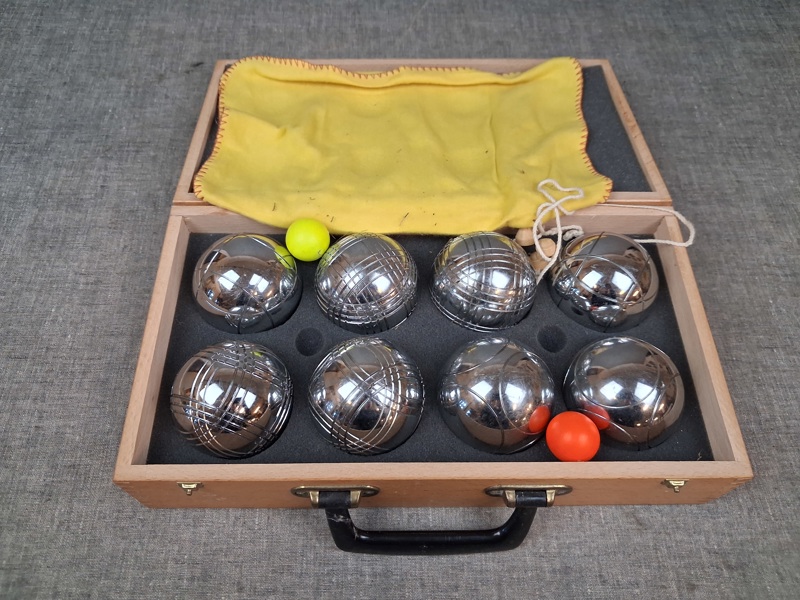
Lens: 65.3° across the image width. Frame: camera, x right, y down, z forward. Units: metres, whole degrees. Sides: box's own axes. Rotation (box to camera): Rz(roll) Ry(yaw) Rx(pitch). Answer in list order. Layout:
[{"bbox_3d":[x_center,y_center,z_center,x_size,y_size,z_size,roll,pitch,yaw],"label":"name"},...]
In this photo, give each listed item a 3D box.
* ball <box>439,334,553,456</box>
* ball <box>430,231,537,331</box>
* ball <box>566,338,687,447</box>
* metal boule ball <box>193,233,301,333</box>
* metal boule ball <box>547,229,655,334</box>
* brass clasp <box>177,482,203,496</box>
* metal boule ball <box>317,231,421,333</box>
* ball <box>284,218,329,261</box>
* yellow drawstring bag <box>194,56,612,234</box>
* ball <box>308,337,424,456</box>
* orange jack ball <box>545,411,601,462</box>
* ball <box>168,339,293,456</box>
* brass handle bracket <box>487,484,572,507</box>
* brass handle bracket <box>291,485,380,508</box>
[{"bbox_3d":[0.061,0.060,0.396,0.073,0.073,0.073,0,59,-1],"label":"ball"},{"bbox_3d":[0.058,-0.012,0.435,0.072,0.072,0.072,1,59,-1],"label":"ball"},{"bbox_3d":[0.141,0.059,0.394,0.072,0.072,0.072,1,59,-1],"label":"ball"},{"bbox_3d":[-0.106,-0.010,0.435,0.073,0.073,0.073,0,59,-1],"label":"metal boule ball"},{"bbox_3d":[0.142,-0.011,0.436,0.072,0.072,0.072,1,59,-1],"label":"metal boule ball"},{"bbox_3d":[-0.120,0.109,0.359,0.014,0.018,0.004,0,59,-1],"label":"brass clasp"},{"bbox_3d":[-0.023,-0.011,0.437,0.073,0.073,0.073,0,59,-1],"label":"metal boule ball"},{"bbox_3d":[-0.065,-0.042,0.439,0.031,0.031,0.031,0,59,-1],"label":"ball"},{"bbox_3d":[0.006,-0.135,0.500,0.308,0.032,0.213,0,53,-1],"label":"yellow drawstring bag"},{"bbox_3d":[-0.020,0.060,0.391,0.072,0.072,0.072,0,59,-1],"label":"ball"},{"bbox_3d":[0.102,0.081,0.369,0.031,0.031,0.031,1,59,-1],"label":"orange jack ball"},{"bbox_3d":[-0.105,0.062,0.392,0.073,0.073,0.073,0,59,-1],"label":"ball"},{"bbox_3d":[0.076,0.117,0.368,0.052,0.020,0.011,0,59,-1],"label":"brass handle bracket"},{"bbox_3d":[-0.038,0.117,0.366,0.052,0.020,0.011,0,59,-1],"label":"brass handle bracket"}]

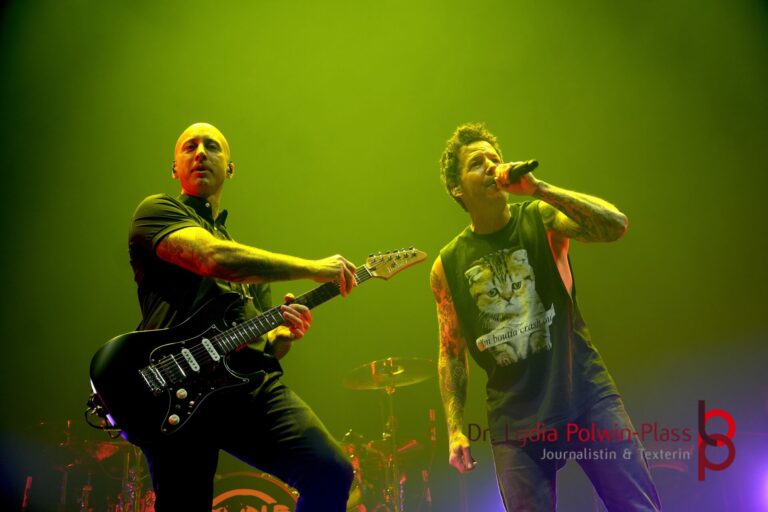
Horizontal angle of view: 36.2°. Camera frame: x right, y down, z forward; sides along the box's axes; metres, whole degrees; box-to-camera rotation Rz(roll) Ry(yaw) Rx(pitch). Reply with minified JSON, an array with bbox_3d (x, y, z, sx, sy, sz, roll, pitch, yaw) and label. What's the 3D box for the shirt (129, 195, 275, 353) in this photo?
[{"bbox_3d":[-0.488,0.052,3.140,0.420,0.480,0.280,15,-22,-42],"label":"shirt"}]

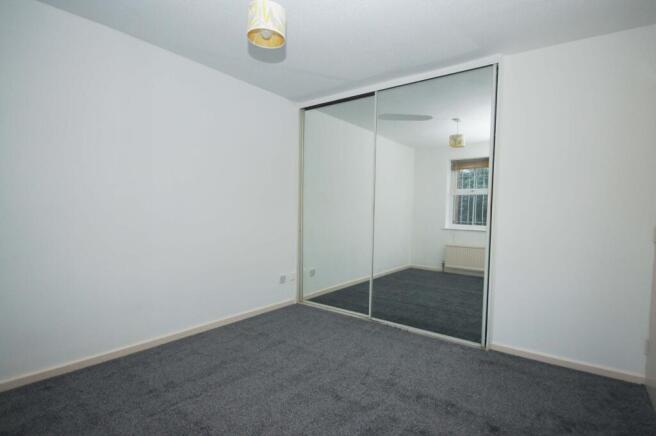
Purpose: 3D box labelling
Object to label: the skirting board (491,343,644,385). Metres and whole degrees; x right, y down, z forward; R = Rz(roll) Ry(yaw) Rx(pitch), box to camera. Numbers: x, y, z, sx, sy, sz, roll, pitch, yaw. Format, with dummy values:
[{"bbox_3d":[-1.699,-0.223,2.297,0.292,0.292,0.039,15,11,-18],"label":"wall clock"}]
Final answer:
[{"bbox_3d":[1.721,1.062,2.160,0.900,0.064,0.018,2,2,31],"label":"skirting board"}]

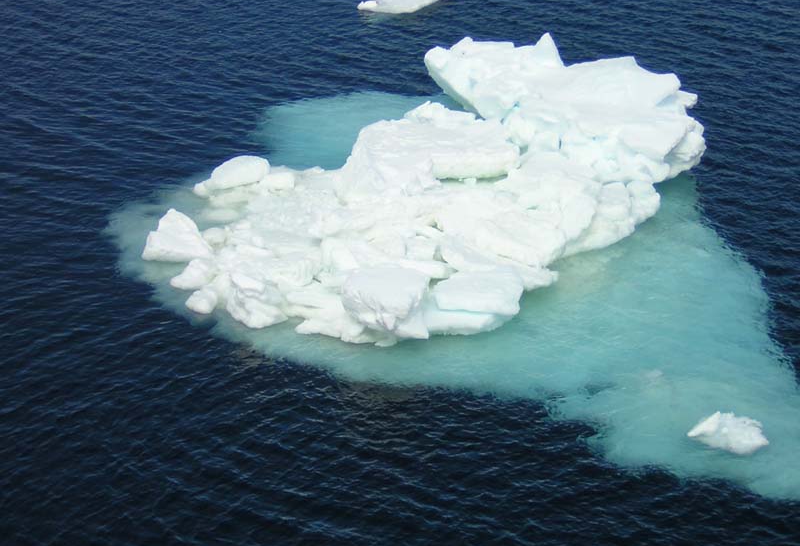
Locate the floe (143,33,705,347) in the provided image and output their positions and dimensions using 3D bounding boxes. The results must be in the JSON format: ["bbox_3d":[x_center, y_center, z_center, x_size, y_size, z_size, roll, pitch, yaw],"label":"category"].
[{"bbox_3d":[0.350,-1.723,40.660,6.900,1.750,10.000,16,30,29],"label":"floe"}]

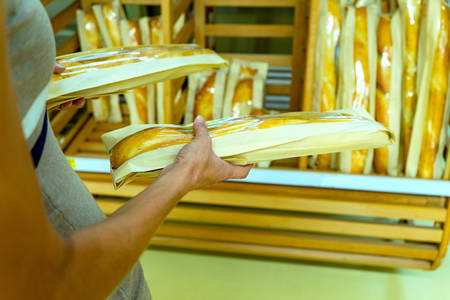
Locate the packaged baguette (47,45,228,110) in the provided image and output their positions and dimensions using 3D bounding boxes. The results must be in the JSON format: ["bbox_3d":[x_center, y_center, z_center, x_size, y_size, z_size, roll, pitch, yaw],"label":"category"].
[{"bbox_3d":[-0.196,-0.156,0.755,0.090,0.052,0.530,39,38,27],"label":"packaged baguette"}]

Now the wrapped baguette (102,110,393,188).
[{"bbox_3d":[0.072,-0.019,0.700,0.550,0.052,0.090,-7,37,-23],"label":"wrapped baguette"}]

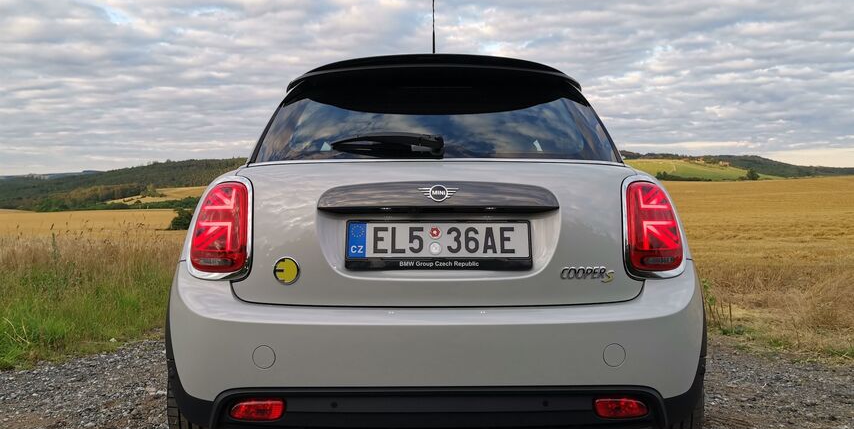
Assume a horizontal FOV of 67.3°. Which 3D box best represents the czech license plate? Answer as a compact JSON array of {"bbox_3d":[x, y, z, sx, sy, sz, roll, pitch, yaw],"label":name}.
[{"bbox_3d":[0.033,0.088,1.820,0.535,0.140,0.020,0,-2,-1],"label":"czech license plate"}]

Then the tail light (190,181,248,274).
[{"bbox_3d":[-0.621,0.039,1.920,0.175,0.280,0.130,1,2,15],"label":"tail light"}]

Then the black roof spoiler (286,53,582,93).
[{"bbox_3d":[0.025,-0.475,2.140,0.990,0.120,0.270,0,2,-1],"label":"black roof spoiler"}]

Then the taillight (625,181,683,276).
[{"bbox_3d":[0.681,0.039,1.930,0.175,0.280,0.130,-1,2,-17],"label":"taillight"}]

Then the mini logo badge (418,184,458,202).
[{"bbox_3d":[0.032,-0.059,1.800,0.113,0.050,0.012,0,-13,-1],"label":"mini logo badge"}]

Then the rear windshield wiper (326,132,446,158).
[{"bbox_3d":[-0.124,-0.211,1.960,0.350,0.065,0.050,0,-23,-1],"label":"rear windshield wiper"}]

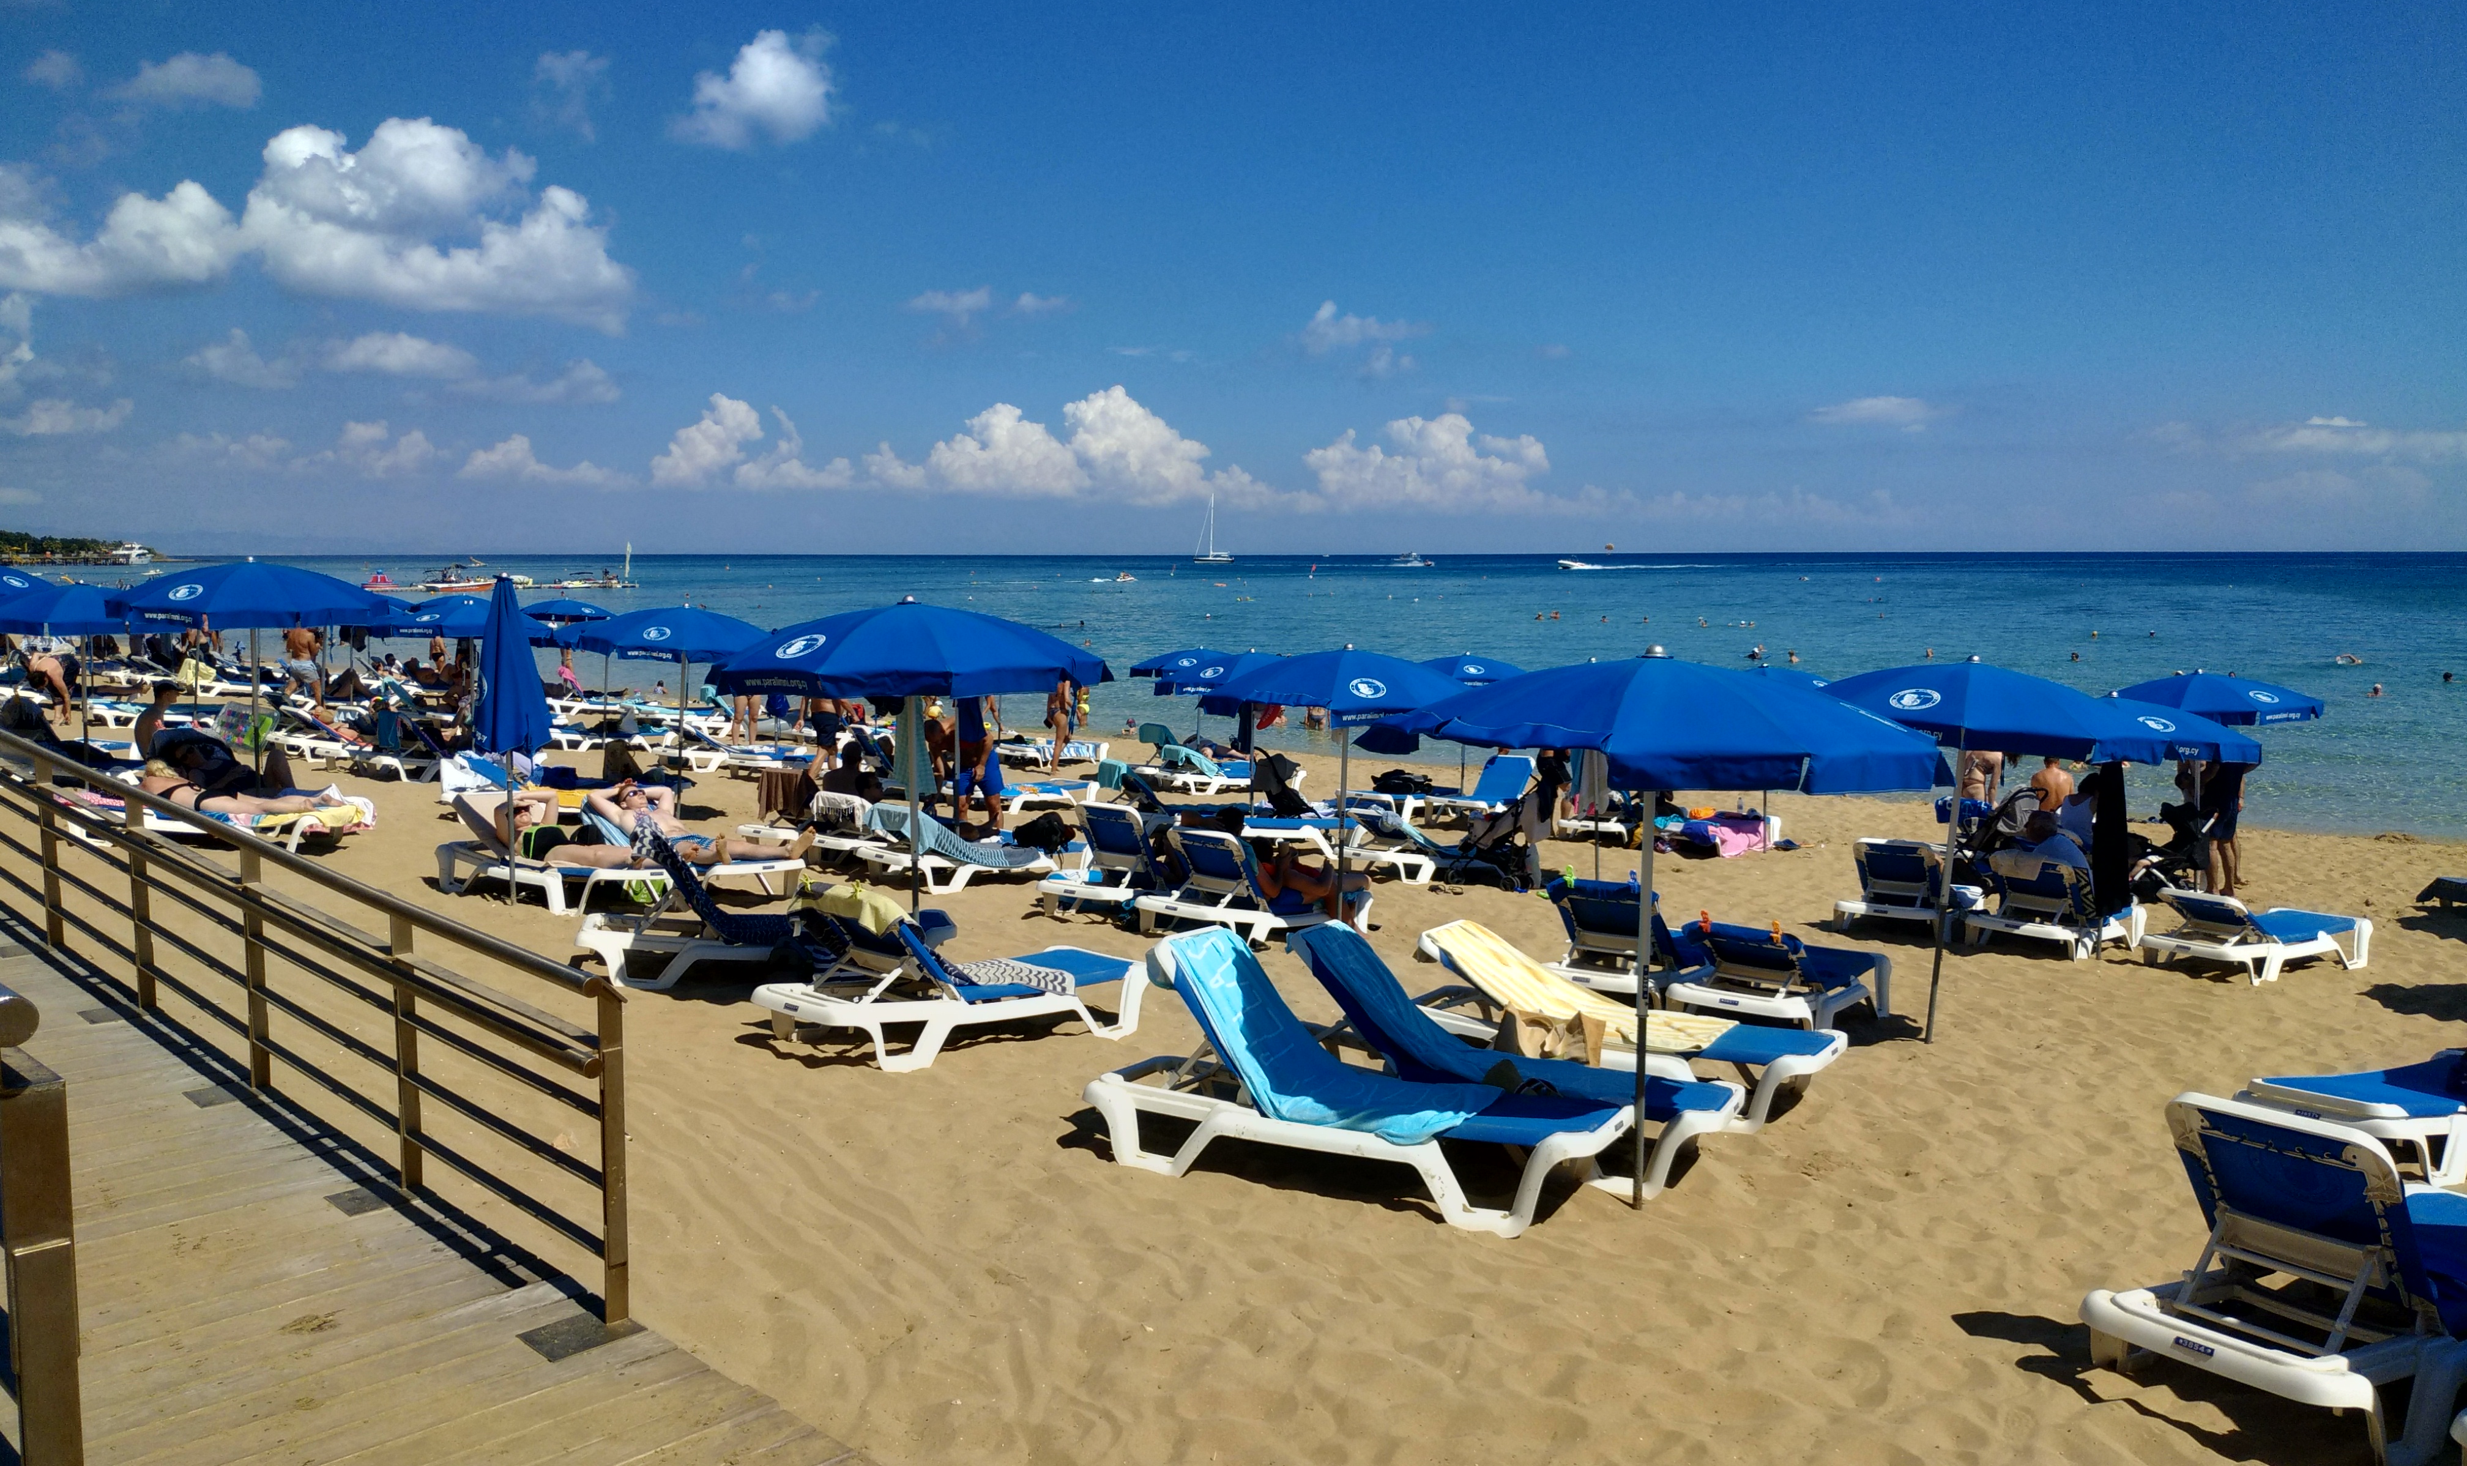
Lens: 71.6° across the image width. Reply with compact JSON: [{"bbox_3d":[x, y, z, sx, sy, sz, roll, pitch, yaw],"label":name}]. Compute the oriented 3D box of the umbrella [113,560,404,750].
[{"bbox_3d":[-7.964,-0.422,14.002,2.050,1.970,2.050,0,6,0],"label":"umbrella"}]

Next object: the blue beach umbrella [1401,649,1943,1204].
[{"bbox_3d":[1.589,0.760,6.564,2.100,2.150,2.100,0,6,0],"label":"blue beach umbrella"}]

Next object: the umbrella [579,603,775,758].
[{"bbox_3d":[-5.239,-0.249,16.502,2.050,1.970,2.050,0,6,0],"label":"umbrella"}]

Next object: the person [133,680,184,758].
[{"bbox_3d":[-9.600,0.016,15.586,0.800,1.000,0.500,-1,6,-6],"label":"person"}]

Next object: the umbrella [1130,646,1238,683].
[{"bbox_3d":[-0.450,-0.271,24.301,2.050,1.950,2.050,0,6,0],"label":"umbrella"}]

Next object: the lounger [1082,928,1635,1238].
[{"bbox_3d":[0.440,1.215,6.384,1.920,0.870,0.710,3,7,27],"label":"lounger"}]

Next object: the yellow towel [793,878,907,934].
[{"bbox_3d":[-1.812,0.900,8.257,0.680,0.260,0.260,5,4,43],"label":"yellow towel"}]

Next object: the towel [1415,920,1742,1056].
[{"bbox_3d":[1.544,1.108,7.601,1.330,0.420,0.600,3,7,27],"label":"towel"}]

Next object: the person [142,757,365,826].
[{"bbox_3d":[-6.704,0.406,11.633,1.680,0.280,0.500,2,6,17],"label":"person"}]

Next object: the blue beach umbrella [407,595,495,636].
[{"bbox_3d":[-9.444,-0.585,21.254,2.100,2.200,2.100,0,6,0],"label":"blue beach umbrella"}]

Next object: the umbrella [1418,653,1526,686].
[{"bbox_3d":[3.216,-0.120,23.401,2.050,1.950,2.050,0,6,0],"label":"umbrella"}]

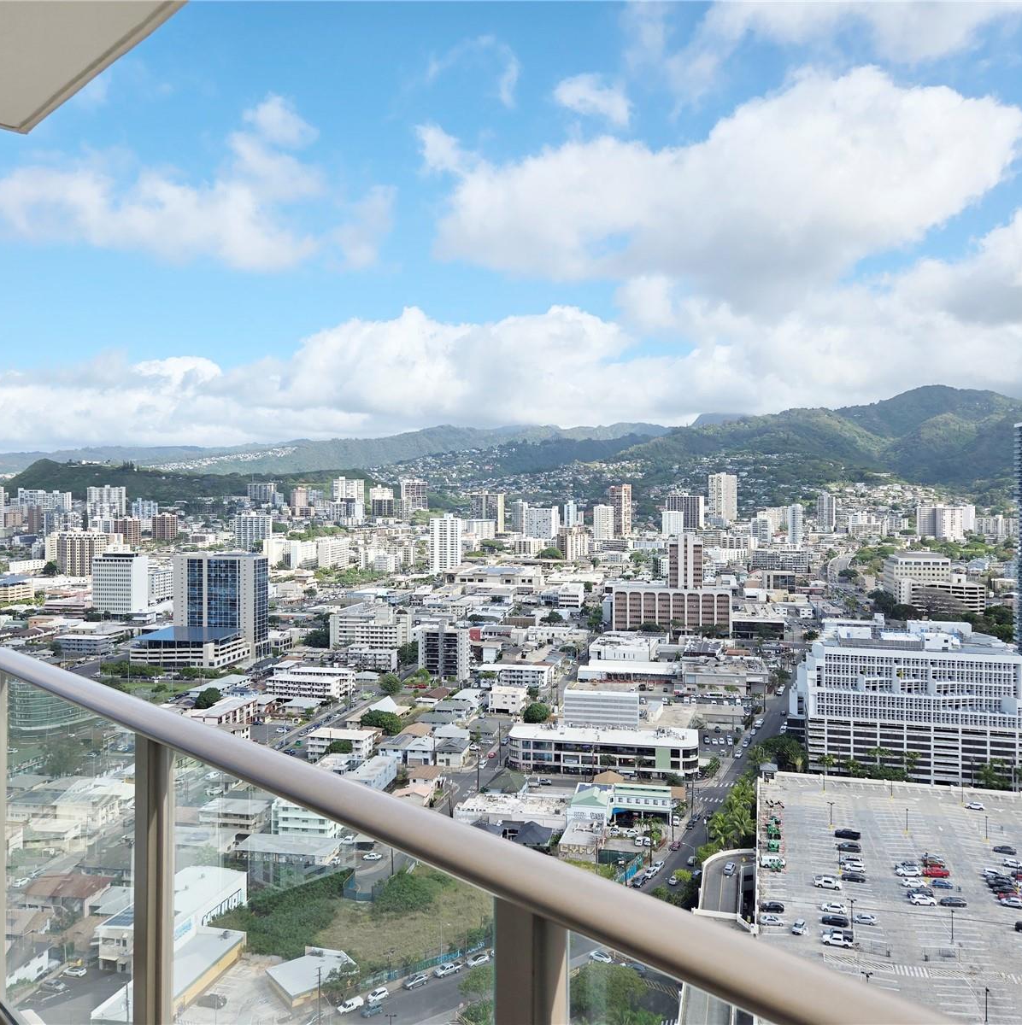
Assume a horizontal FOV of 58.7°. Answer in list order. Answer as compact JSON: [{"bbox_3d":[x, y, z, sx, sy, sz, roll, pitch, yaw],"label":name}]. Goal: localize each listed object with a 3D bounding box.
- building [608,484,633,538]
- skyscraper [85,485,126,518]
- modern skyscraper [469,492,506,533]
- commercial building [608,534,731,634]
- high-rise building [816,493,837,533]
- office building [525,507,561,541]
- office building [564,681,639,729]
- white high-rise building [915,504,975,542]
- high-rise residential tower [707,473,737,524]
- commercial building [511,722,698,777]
[{"bbox_3d":[165.890,-2.750,1360.000,24.010,78.980,24.010,-1,2,-44],"label":"building"},{"bbox_3d":[-632.290,-15.650,1420.050,56.010,48.730,19.390,0,1,12],"label":"skyscraper"},{"bbox_3d":[-34.820,0.410,1380.000,46.520,60.690,24.000,1,1,18],"label":"modern skyscraper"},{"bbox_3d":[104.630,47.040,600.000,77.330,62.840,34.000,0,1,10],"label":"commercial building"},{"bbox_3d":[496.190,1.800,1430.480,24.680,60.620,20.560,1,2,30],"label":"high-rise building"},{"bbox_3d":[46.220,16.100,1328.020,43.000,49.500,26.000,0,1,14],"label":"office building"},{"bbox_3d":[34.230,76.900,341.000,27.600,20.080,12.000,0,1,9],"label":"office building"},{"bbox_3d":[620.730,13.940,1300.000,75.100,49.790,32.000,1,2,24],"label":"white high-rise building"},{"bbox_3d":[344.460,-20.670,1479.940,33.830,83.070,32.780,-1,2,-35],"label":"high-rise residential tower"},{"bbox_3d":[33.920,86.250,330.860,67.280,11.220,19.460,0,1,10],"label":"commercial building"}]

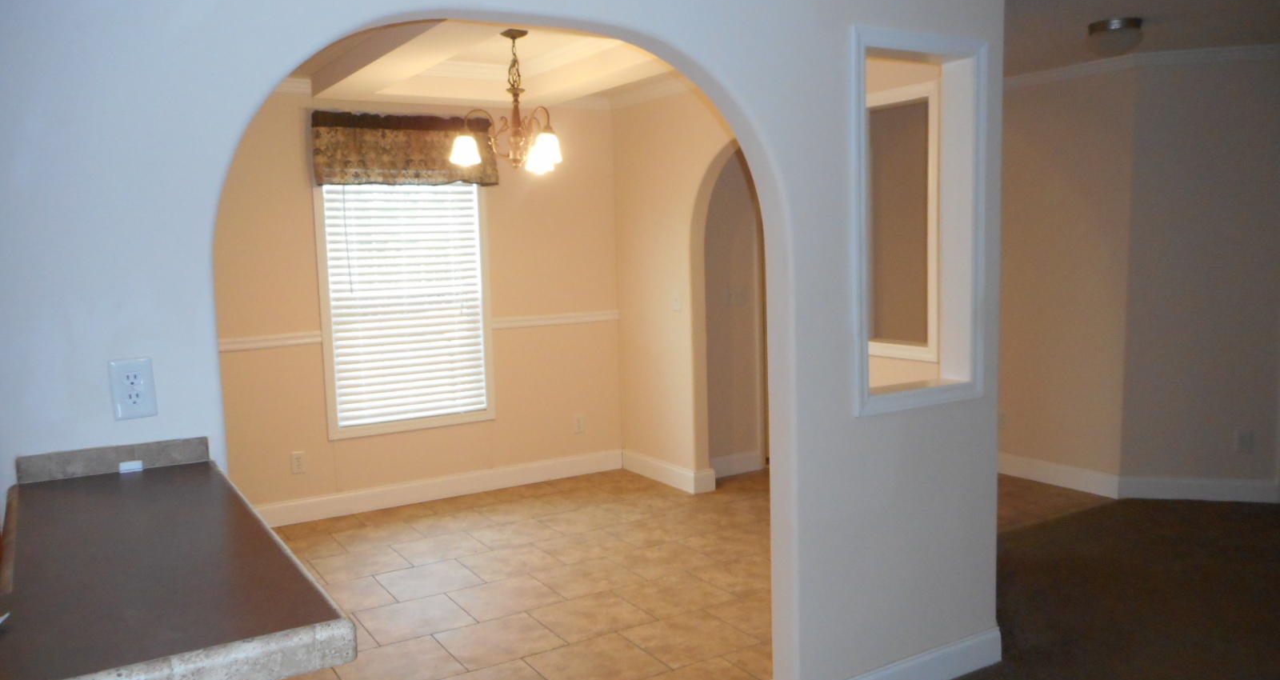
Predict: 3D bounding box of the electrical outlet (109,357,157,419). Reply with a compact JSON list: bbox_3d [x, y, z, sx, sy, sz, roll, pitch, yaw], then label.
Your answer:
[{"bbox_3d":[-1.004,0.098,1.832,0.072,0.117,0.010,-5,6,-31],"label":"electrical outlet"}]

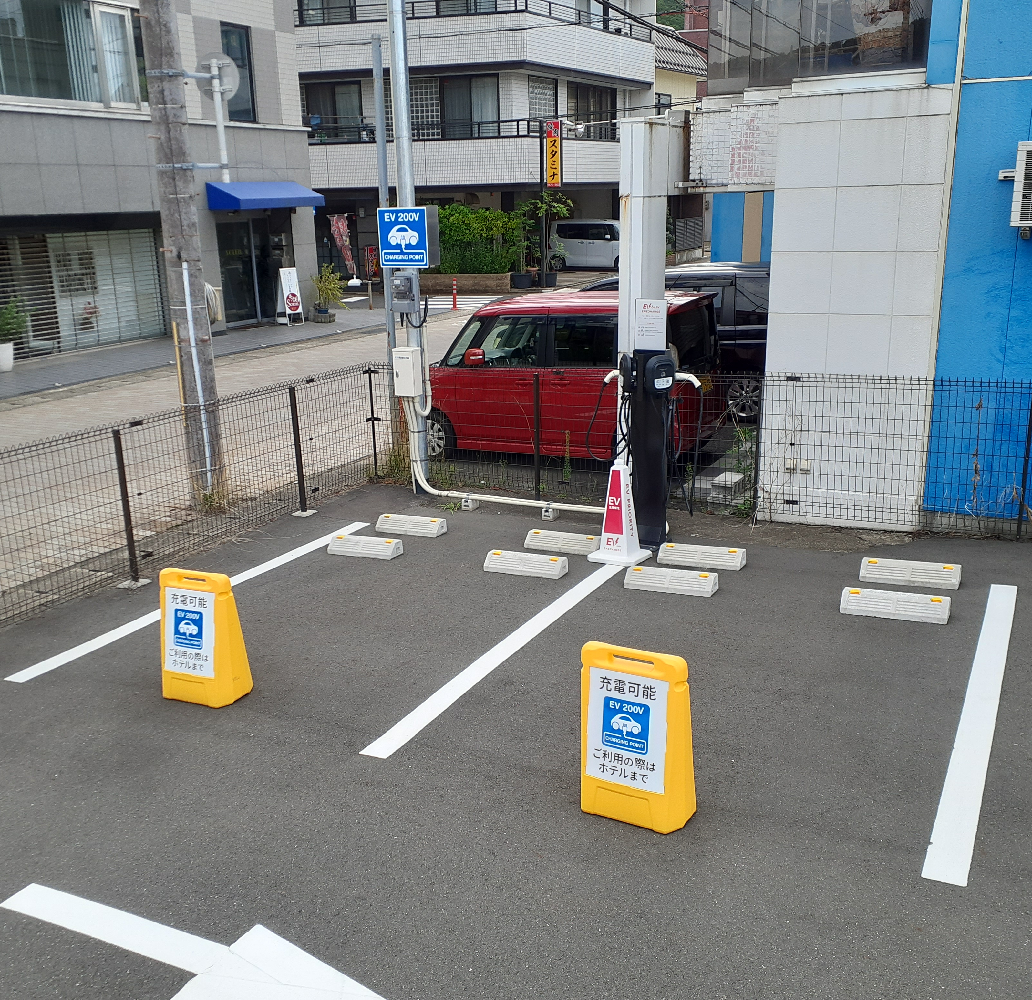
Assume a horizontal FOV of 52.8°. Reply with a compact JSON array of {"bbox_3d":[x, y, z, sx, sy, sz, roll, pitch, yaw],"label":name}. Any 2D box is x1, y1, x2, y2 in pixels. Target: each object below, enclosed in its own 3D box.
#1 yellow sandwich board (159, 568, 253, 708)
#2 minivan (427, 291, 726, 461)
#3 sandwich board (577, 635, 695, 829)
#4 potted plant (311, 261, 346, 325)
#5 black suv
[{"bbox_3d":[-1.697,0.719,5.619,0.440,0.700,0.275,4,16,28],"label":"yellow sandwich board"},{"bbox_3d":[0.359,-1.304,11.014,3.395,1.735,1.475,6,17,28],"label":"minivan"},{"bbox_3d":[0.498,0.947,4.251,0.440,0.700,0.275,4,16,28],"label":"sandwich board"},{"bbox_3d":[-4.086,-4.493,22.600,0.780,1.280,0.720,-5,15,-9],"label":"potted plant"},{"bbox_3d":[1.837,-2.130,13.641,4.750,1.850,1.760,5,17,26],"label":"black suv"}]

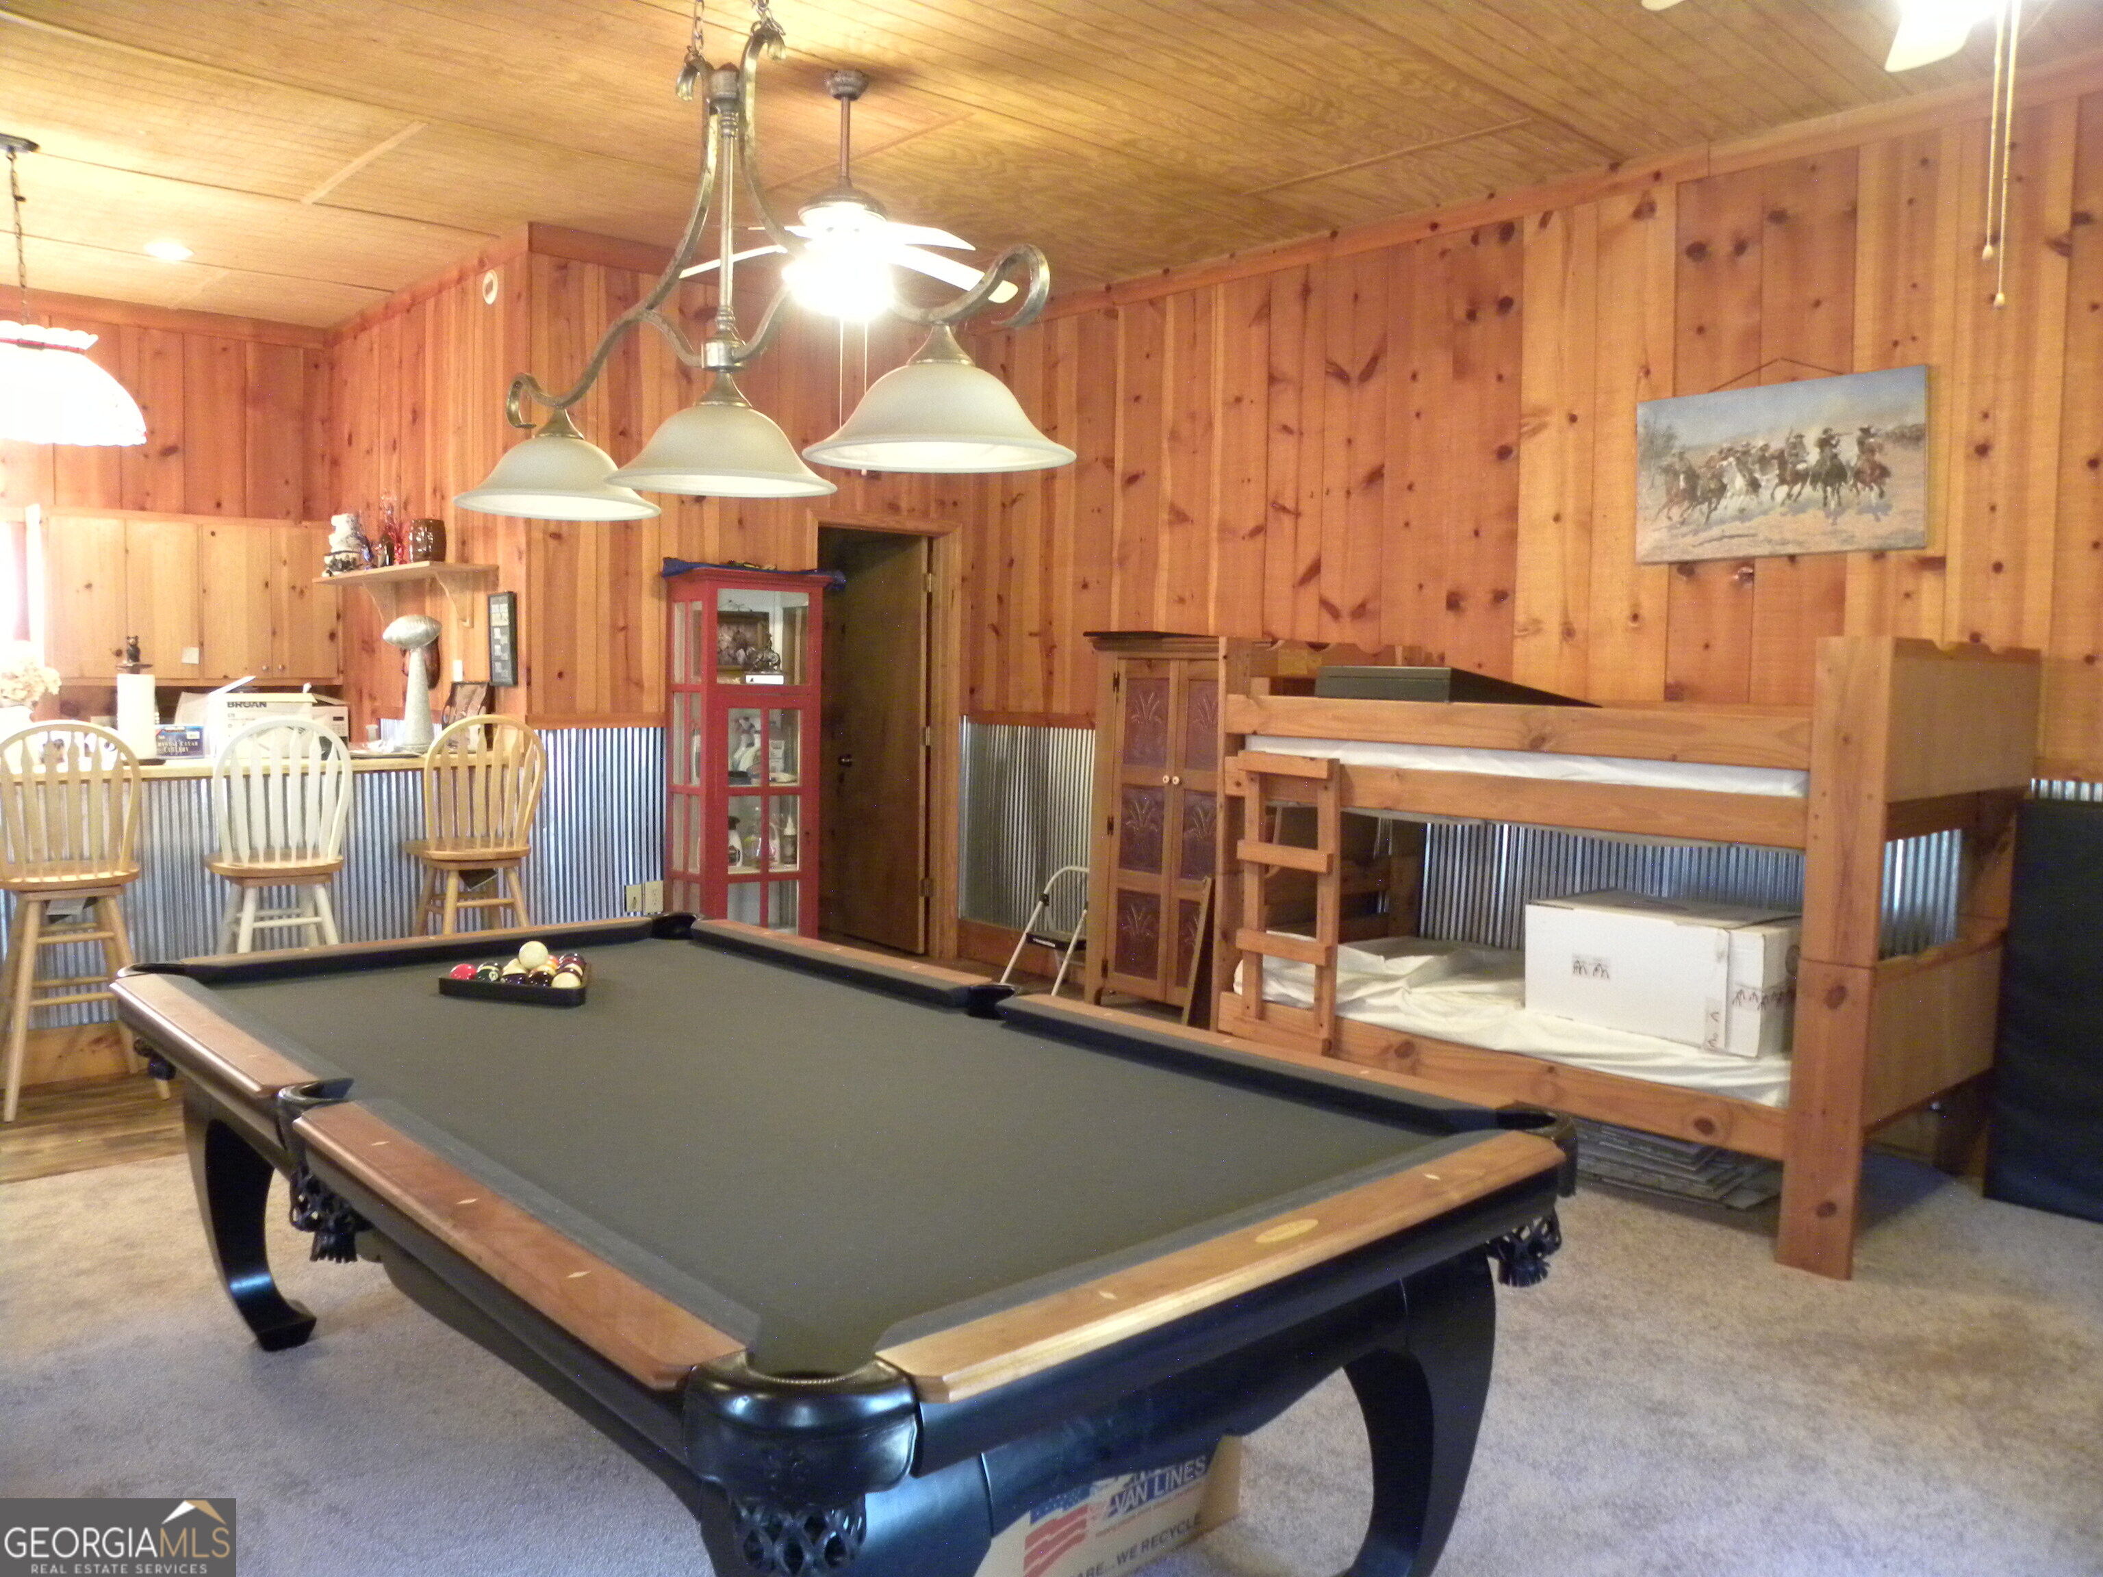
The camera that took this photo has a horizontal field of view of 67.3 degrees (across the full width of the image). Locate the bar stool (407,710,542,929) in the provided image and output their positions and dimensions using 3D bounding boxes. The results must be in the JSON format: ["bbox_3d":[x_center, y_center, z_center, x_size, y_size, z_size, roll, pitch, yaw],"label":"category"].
[{"bbox_3d":[-2.142,0.343,5.736,0.460,1.245,0.510,-3,6,-43],"label":"bar stool"}]

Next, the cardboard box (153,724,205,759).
[{"bbox_3d":[-3.138,-0.169,5.637,0.182,0.124,0.091,-2,5,-36],"label":"cardboard box"}]

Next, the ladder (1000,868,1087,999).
[{"bbox_3d":[0.029,0.632,7.011,0.444,0.576,0.404,-3,5,-43],"label":"ladder"}]

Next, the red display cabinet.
[{"bbox_3d":[-1.301,-0.006,6.732,0.630,1.825,0.350,-3,6,-43],"label":"red display cabinet"}]

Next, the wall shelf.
[{"bbox_3d":[-2.826,-0.826,6.856,0.285,0.252,1.435,-3,6,-43],"label":"wall shelf"}]

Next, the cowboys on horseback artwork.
[{"bbox_3d":[2.225,-0.977,4.870,0.030,0.525,0.869,-3,5,-43],"label":"cowboys on horseback artwork"}]

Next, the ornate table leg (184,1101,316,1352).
[{"bbox_3d":[-1.623,0.861,3.178,0.232,0.576,0.202,-2,5,-43],"label":"ornate table leg"}]

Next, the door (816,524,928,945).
[{"bbox_3d":[-0.858,-0.214,7.937,0.040,2.041,0.710,-3,6,-43],"label":"door"}]

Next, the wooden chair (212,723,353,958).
[{"bbox_3d":[-2.678,0.361,5.408,0.455,1.222,0.535,-2,5,-40],"label":"wooden chair"}]

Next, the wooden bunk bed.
[{"bbox_3d":[1.598,0.332,4.766,1.090,1.552,2.074,-3,6,-43],"label":"wooden bunk bed"}]

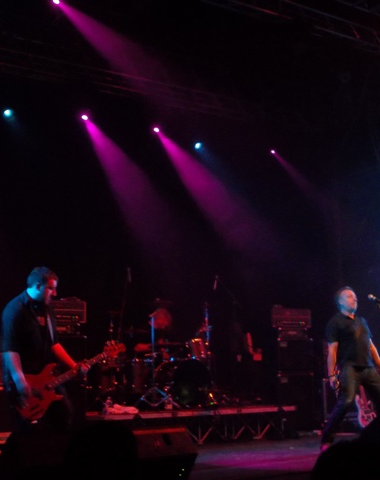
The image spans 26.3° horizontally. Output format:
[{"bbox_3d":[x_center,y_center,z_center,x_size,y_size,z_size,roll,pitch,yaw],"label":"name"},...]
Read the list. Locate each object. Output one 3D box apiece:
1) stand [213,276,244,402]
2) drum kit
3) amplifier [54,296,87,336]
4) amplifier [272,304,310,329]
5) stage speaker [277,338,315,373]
[{"bbox_3d":[0.492,1.254,10.127,0.520,1.606,0.450,4,-10,-25],"label":"stand"},{"bbox_3d":[-0.424,1.322,9.459,1.650,1.269,1.200,6,-11,-35],"label":"drum kit"},{"bbox_3d":[-1.571,0.909,9.658,0.600,0.432,0.300,5,-10,-31],"label":"amplifier"},{"bbox_3d":[1.310,1.044,10.947,0.600,0.286,0.270,5,-10,-31],"label":"amplifier"},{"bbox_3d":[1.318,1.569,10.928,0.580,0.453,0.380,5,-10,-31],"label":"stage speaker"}]

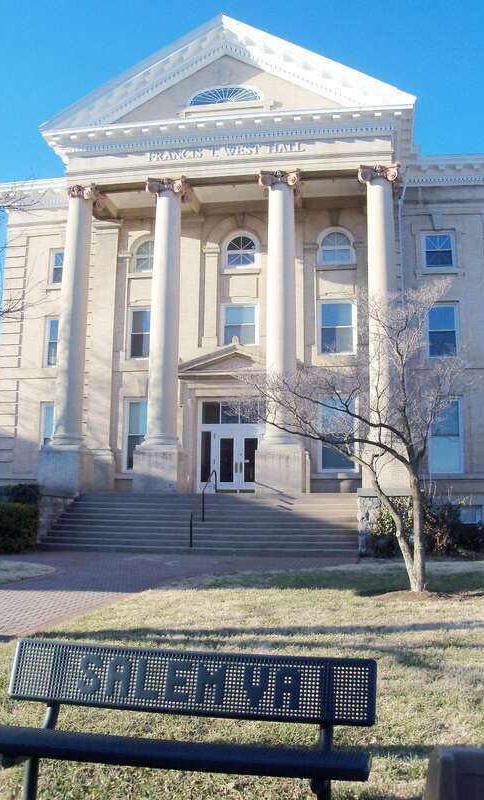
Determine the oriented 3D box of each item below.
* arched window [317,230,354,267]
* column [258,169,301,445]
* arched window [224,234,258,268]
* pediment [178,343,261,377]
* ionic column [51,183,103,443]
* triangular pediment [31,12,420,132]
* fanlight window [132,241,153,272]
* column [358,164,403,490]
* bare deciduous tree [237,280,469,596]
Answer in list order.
[{"bbox_3d":[3.401,-5.490,29.057,1.339,1.443,0.250,-1,-9,9],"label":"arched window"},{"bbox_3d":[1.278,-2.919,25.923,1.300,8.948,1.300,-1,-9,9],"label":"column"},{"bbox_3d":[-0.009,-5.083,27.733,1.200,1.220,0.200,-1,-10,9],"label":"arched window"},{"bbox_3d":[-0.043,-1.377,28.621,4.334,1.191,0.700,-1,-9,9],"label":"pediment"},{"bbox_3d":[-5.170,-2.514,24.852,1.120,8.310,1.120,-1,-10,9],"label":"ionic column"},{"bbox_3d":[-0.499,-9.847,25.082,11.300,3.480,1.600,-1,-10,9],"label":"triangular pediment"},{"bbox_3d":[-3.198,-5.010,28.237,1.220,1.220,0.200,-1,-10,9],"label":"fanlight window"},{"bbox_3d":[4.061,-2.047,23.280,1.270,9.570,1.270,-1,-10,9],"label":"column"},{"bbox_3d":[1.851,0.526,13.531,3.818,5.170,3.400,1,-10,0],"label":"bare deciduous tree"}]

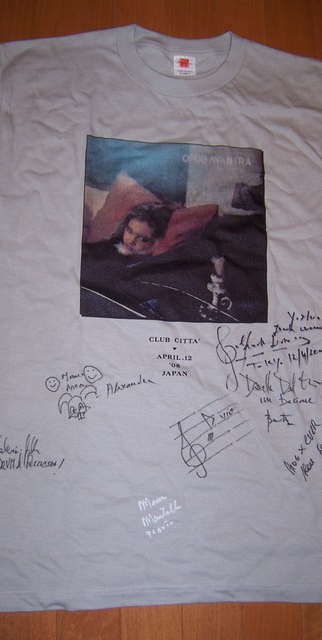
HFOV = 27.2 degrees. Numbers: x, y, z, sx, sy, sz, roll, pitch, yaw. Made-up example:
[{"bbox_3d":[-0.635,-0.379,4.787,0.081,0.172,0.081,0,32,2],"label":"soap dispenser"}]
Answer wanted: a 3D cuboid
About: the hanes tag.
[{"bbox_3d":[0.035,-0.363,0.953,0.032,0.002,0.031,0,79,-6],"label":"hanes tag"}]

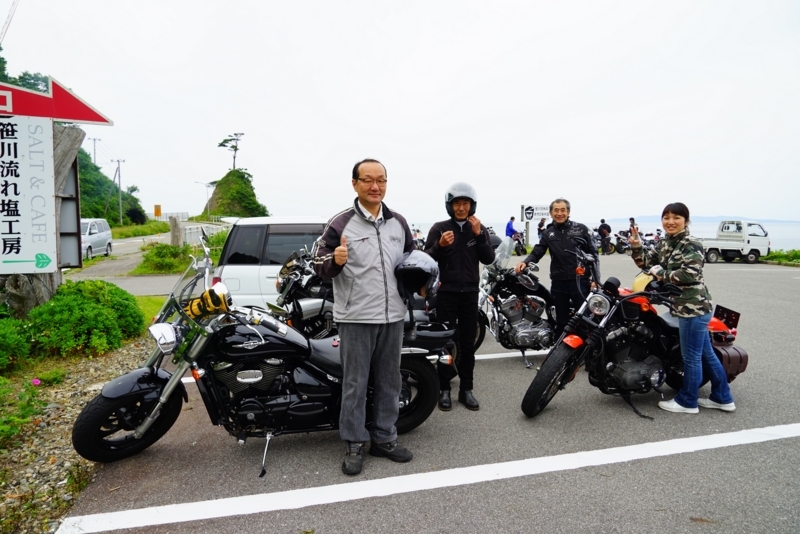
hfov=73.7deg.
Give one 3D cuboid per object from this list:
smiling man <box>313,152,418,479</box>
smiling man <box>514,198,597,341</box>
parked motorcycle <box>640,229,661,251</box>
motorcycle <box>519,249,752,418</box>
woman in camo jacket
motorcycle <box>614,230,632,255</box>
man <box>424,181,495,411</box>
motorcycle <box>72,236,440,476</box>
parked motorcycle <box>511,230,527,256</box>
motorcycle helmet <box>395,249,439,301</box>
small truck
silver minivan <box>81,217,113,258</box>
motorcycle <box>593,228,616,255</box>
[{"bbox_3d":[-0.215,0.270,3.073,0.580,1.725,0.420,-1,5,-14],"label":"smiling man"},{"bbox_3d":[1.457,0.165,5.000,0.740,1.620,0.450,1,5,12],"label":"smiling man"},{"bbox_3d":[12.017,-1.159,25.491,2.100,1.180,0.800,-4,6,-37],"label":"parked motorcycle"},{"bbox_3d":[1.700,0.461,4.122,2.200,1.200,0.800,-2,5,-23],"label":"motorcycle"},{"bbox_3d":[2.090,0.297,3.988,0.660,1.550,0.500,0,5,0],"label":"woman in camo jacket"},{"bbox_3d":[11.650,-1.201,26.491,2.050,1.120,0.750,-2,5,-20],"label":"motorcycle"},{"bbox_3d":[0.445,0.212,4.061,0.520,1.680,0.400,0,5,3],"label":"man"},{"bbox_3d":[-0.750,0.471,3.220,2.300,1.310,0.820,-1,5,-14],"label":"motorcycle"},{"bbox_3d":[5.520,-1.086,24.795,0.780,1.170,2.050,2,5,25],"label":"parked motorcycle"},{"bbox_3d":[0.096,0.046,3.094,0.255,0.285,0.320,2,5,20],"label":"motorcycle helmet"},{"bbox_3d":[14.020,-1.085,23.089,3.280,1.770,1.420,-1,5,-8],"label":"small truck"},{"bbox_3d":[-15.300,-1.341,25.577,1.700,1.830,4.450,-1,5,-13],"label":"silver minivan"},{"bbox_3d":[9.740,-1.194,25.789,2.100,1.180,0.780,-3,5,-30],"label":"motorcycle"}]

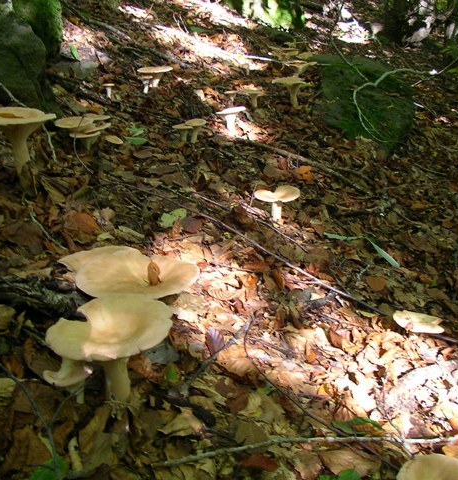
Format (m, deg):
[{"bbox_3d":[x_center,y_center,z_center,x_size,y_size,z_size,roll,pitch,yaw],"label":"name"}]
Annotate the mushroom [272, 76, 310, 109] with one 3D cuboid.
[{"bbox_3d":[0.226,-0.542,2.600,0.139,0.107,0.139,0,21,0],"label":"mushroom"}]

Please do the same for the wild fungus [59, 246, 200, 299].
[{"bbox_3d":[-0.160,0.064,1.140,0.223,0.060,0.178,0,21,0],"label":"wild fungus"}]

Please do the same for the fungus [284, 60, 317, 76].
[{"bbox_3d":[0.289,-0.670,2.850,0.137,0.100,0.130,0,21,0],"label":"fungus"}]

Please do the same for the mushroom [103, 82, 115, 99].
[{"bbox_3d":[-0.441,-0.552,2.600,0.044,0.055,0.044,0,21,0],"label":"mushroom"}]

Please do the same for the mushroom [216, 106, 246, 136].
[{"bbox_3d":[0.005,-0.406,2.399,0.104,0.098,0.104,0,18,0],"label":"mushroom"}]

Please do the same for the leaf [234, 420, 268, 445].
[{"bbox_3d":[0.031,0.274,1.013,0.048,0.014,0.052,2,25,0],"label":"leaf"}]

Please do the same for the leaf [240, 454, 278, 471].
[{"bbox_3d":[0.038,0.285,0.900,0.048,0.010,0.030,0,21,0],"label":"leaf"}]

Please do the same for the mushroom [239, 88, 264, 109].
[{"bbox_3d":[0.089,-0.560,2.773,0.095,0.074,0.095,0,18,0],"label":"mushroom"}]

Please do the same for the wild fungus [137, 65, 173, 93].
[{"bbox_3d":[-0.315,-0.689,2.990,0.155,0.104,0.151,0,18,0],"label":"wild fungus"}]

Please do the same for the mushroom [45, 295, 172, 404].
[{"bbox_3d":[-0.169,0.168,1.010,0.181,0.145,0.145,0,21,0],"label":"mushroom"}]

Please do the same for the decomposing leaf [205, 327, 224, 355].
[{"bbox_3d":[-0.025,0.175,1.223,0.034,0.014,0.062,-1,46,-6],"label":"decomposing leaf"}]

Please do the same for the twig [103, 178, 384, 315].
[{"bbox_3d":[-0.008,-0.029,1.669,0.066,0.022,0.969,-19,32,-39],"label":"twig"}]

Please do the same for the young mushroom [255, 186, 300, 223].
[{"bbox_3d":[0.112,-0.080,1.630,0.110,0.076,0.105,0,21,0],"label":"young mushroom"}]

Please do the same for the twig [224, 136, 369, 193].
[{"bbox_3d":[0.215,-0.256,2.179,0.079,0.025,0.631,-17,31,-36],"label":"twig"}]

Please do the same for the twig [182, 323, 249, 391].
[{"bbox_3d":[-0.018,0.187,1.196,0.025,0.020,0.256,14,27,25],"label":"twig"}]

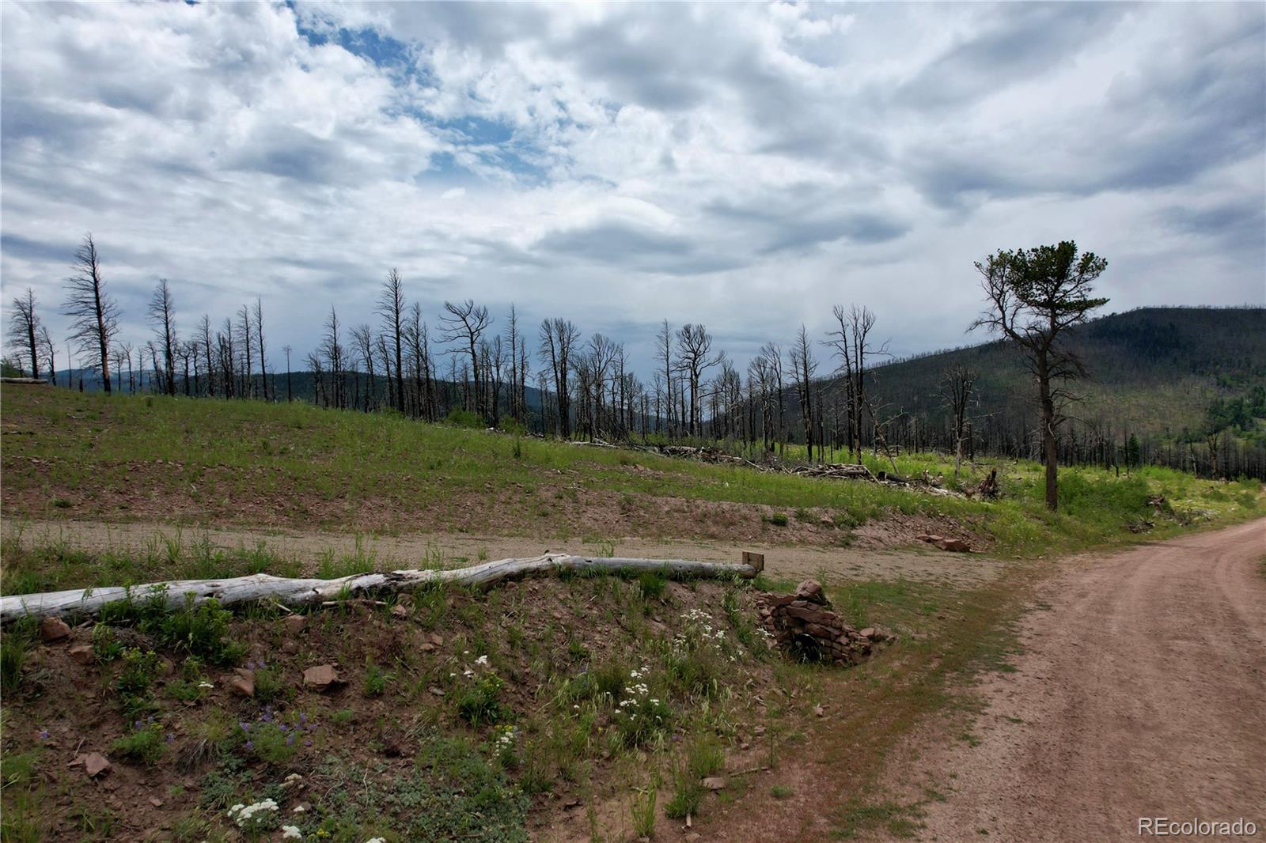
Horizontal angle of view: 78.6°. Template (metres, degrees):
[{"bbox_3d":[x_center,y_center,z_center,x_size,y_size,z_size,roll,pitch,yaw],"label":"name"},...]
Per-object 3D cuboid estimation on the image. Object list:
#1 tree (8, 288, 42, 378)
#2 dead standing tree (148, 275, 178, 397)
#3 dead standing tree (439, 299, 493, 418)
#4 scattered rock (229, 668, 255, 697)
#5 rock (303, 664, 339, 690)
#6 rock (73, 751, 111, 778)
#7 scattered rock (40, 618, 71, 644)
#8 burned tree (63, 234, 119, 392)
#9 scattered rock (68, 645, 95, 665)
[{"bbox_3d":[-48.764,-7.019,62.001,2.057,7.517,1.954,-2,1,-38],"label":"tree"},{"bbox_3d":[-36.447,-6.466,60.001,2.033,9.308,1.931,-2,1,-31],"label":"dead standing tree"},{"bbox_3d":[-12.571,-4.544,58.001,3.770,9.149,3.581,-2,1,-12],"label":"dead standing tree"},{"bbox_3d":[-3.895,2.603,7.700,0.237,0.240,0.220,-2,1,-27],"label":"scattered rock"},{"bbox_3d":[-3.183,2.615,7.900,0.366,0.210,0.290,-2,1,-22],"label":"rock"},{"bbox_3d":[-4.617,2.931,6.600,0.291,0.180,0.250,-2,1,-36],"label":"rock"},{"bbox_3d":[-6.269,2.265,8.400,0.297,0.240,0.270,-2,1,-37],"label":"scattered rock"},{"bbox_3d":[-37.844,-7.482,54.002,3.224,11.264,3.062,-2,1,-35],"label":"burned tree"},{"bbox_3d":[-5.775,2.443,8.100,0.254,0.170,0.220,-2,1,-36],"label":"scattered rock"}]

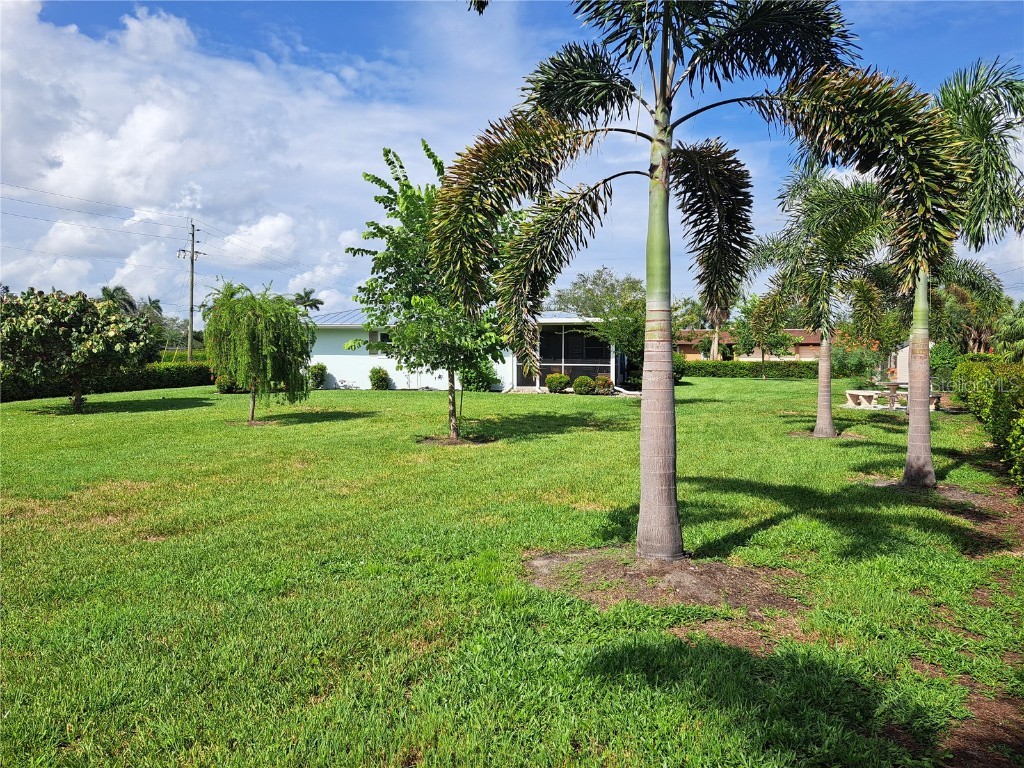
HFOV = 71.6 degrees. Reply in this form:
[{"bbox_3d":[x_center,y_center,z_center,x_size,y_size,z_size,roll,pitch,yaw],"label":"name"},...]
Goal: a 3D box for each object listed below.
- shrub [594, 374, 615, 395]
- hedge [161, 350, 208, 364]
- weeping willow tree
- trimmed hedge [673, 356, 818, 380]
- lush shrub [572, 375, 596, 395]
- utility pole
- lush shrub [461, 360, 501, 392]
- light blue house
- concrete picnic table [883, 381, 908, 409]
[{"bbox_3d":[3.404,-0.001,26.129,0.780,0.740,0.760,0,3,0],"label":"shrub"},{"bbox_3d":[-25.820,-1.840,55.975,4.800,1.600,1.500,0,3,0],"label":"hedge"},{"bbox_3d":[-5.636,-0.695,15.785,2.500,3.100,2.450,0,3,0],"label":"weeping willow tree"},{"bbox_3d":[14.043,-0.871,41.805,9.000,1.000,1.200,0,3,0],"label":"trimmed hedge"},{"bbox_3d":[2.678,-0.011,26.229,0.840,0.750,0.820,0,3,0],"label":"lush shrub"},{"bbox_3d":[-22.986,-6.249,50.762,1.900,10.900,0.800,0,3,0],"label":"utility pole"},{"bbox_3d":[-1.234,-0.321,27.816,1.500,1.220,1.300,0,3,0],"label":"lush shrub"},{"bbox_3d":[-2.350,-1.572,30.660,13.700,3.450,9.000,0,3,0],"label":"light blue house"},{"bbox_3d":[10.551,0.300,19.636,1.000,0.750,1.000,0,3,0],"label":"concrete picnic table"}]

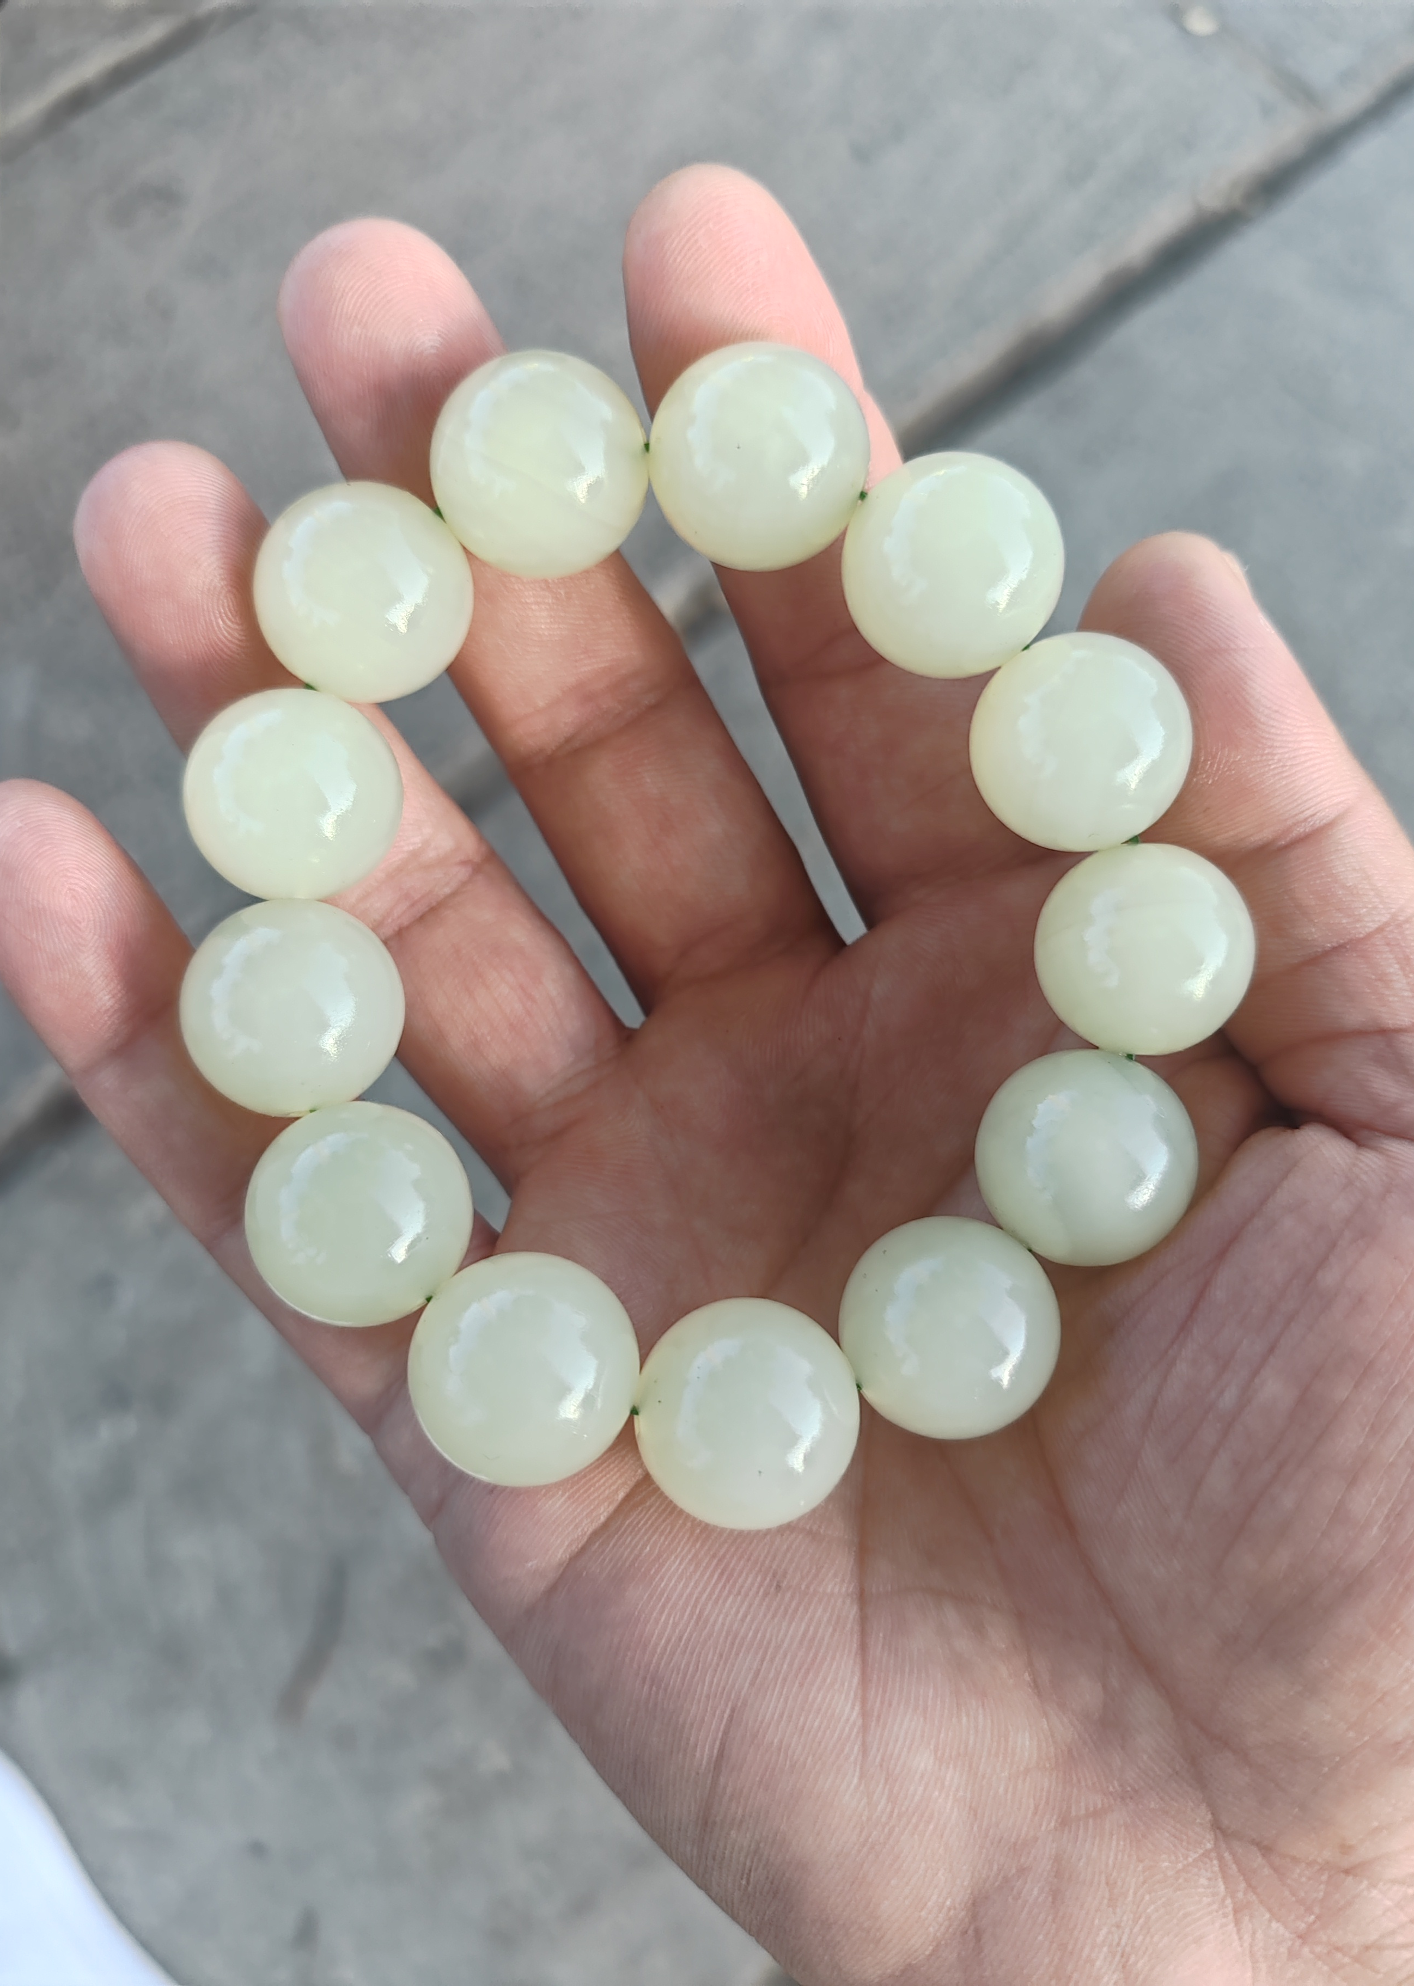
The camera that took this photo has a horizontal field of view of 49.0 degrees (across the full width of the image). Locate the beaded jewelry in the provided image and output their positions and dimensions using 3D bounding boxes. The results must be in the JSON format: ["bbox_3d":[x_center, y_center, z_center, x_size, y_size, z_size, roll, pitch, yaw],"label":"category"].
[{"bbox_3d":[0.000,-0.007,0.132,0.090,0.023,0.100,-20,87,-2],"label":"beaded jewelry"}]

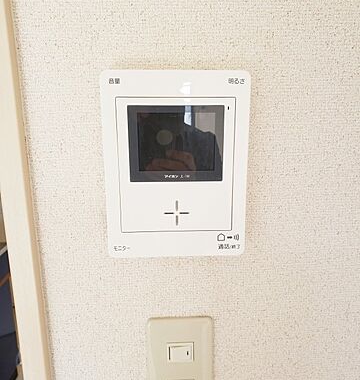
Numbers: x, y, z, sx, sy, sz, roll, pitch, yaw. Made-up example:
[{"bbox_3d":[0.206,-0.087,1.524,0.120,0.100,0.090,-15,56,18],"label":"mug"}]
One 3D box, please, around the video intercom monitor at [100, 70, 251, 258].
[{"bbox_3d":[-0.003,-0.020,0.329,0.128,0.167,0.023,-1,12,-2],"label":"video intercom monitor"}]

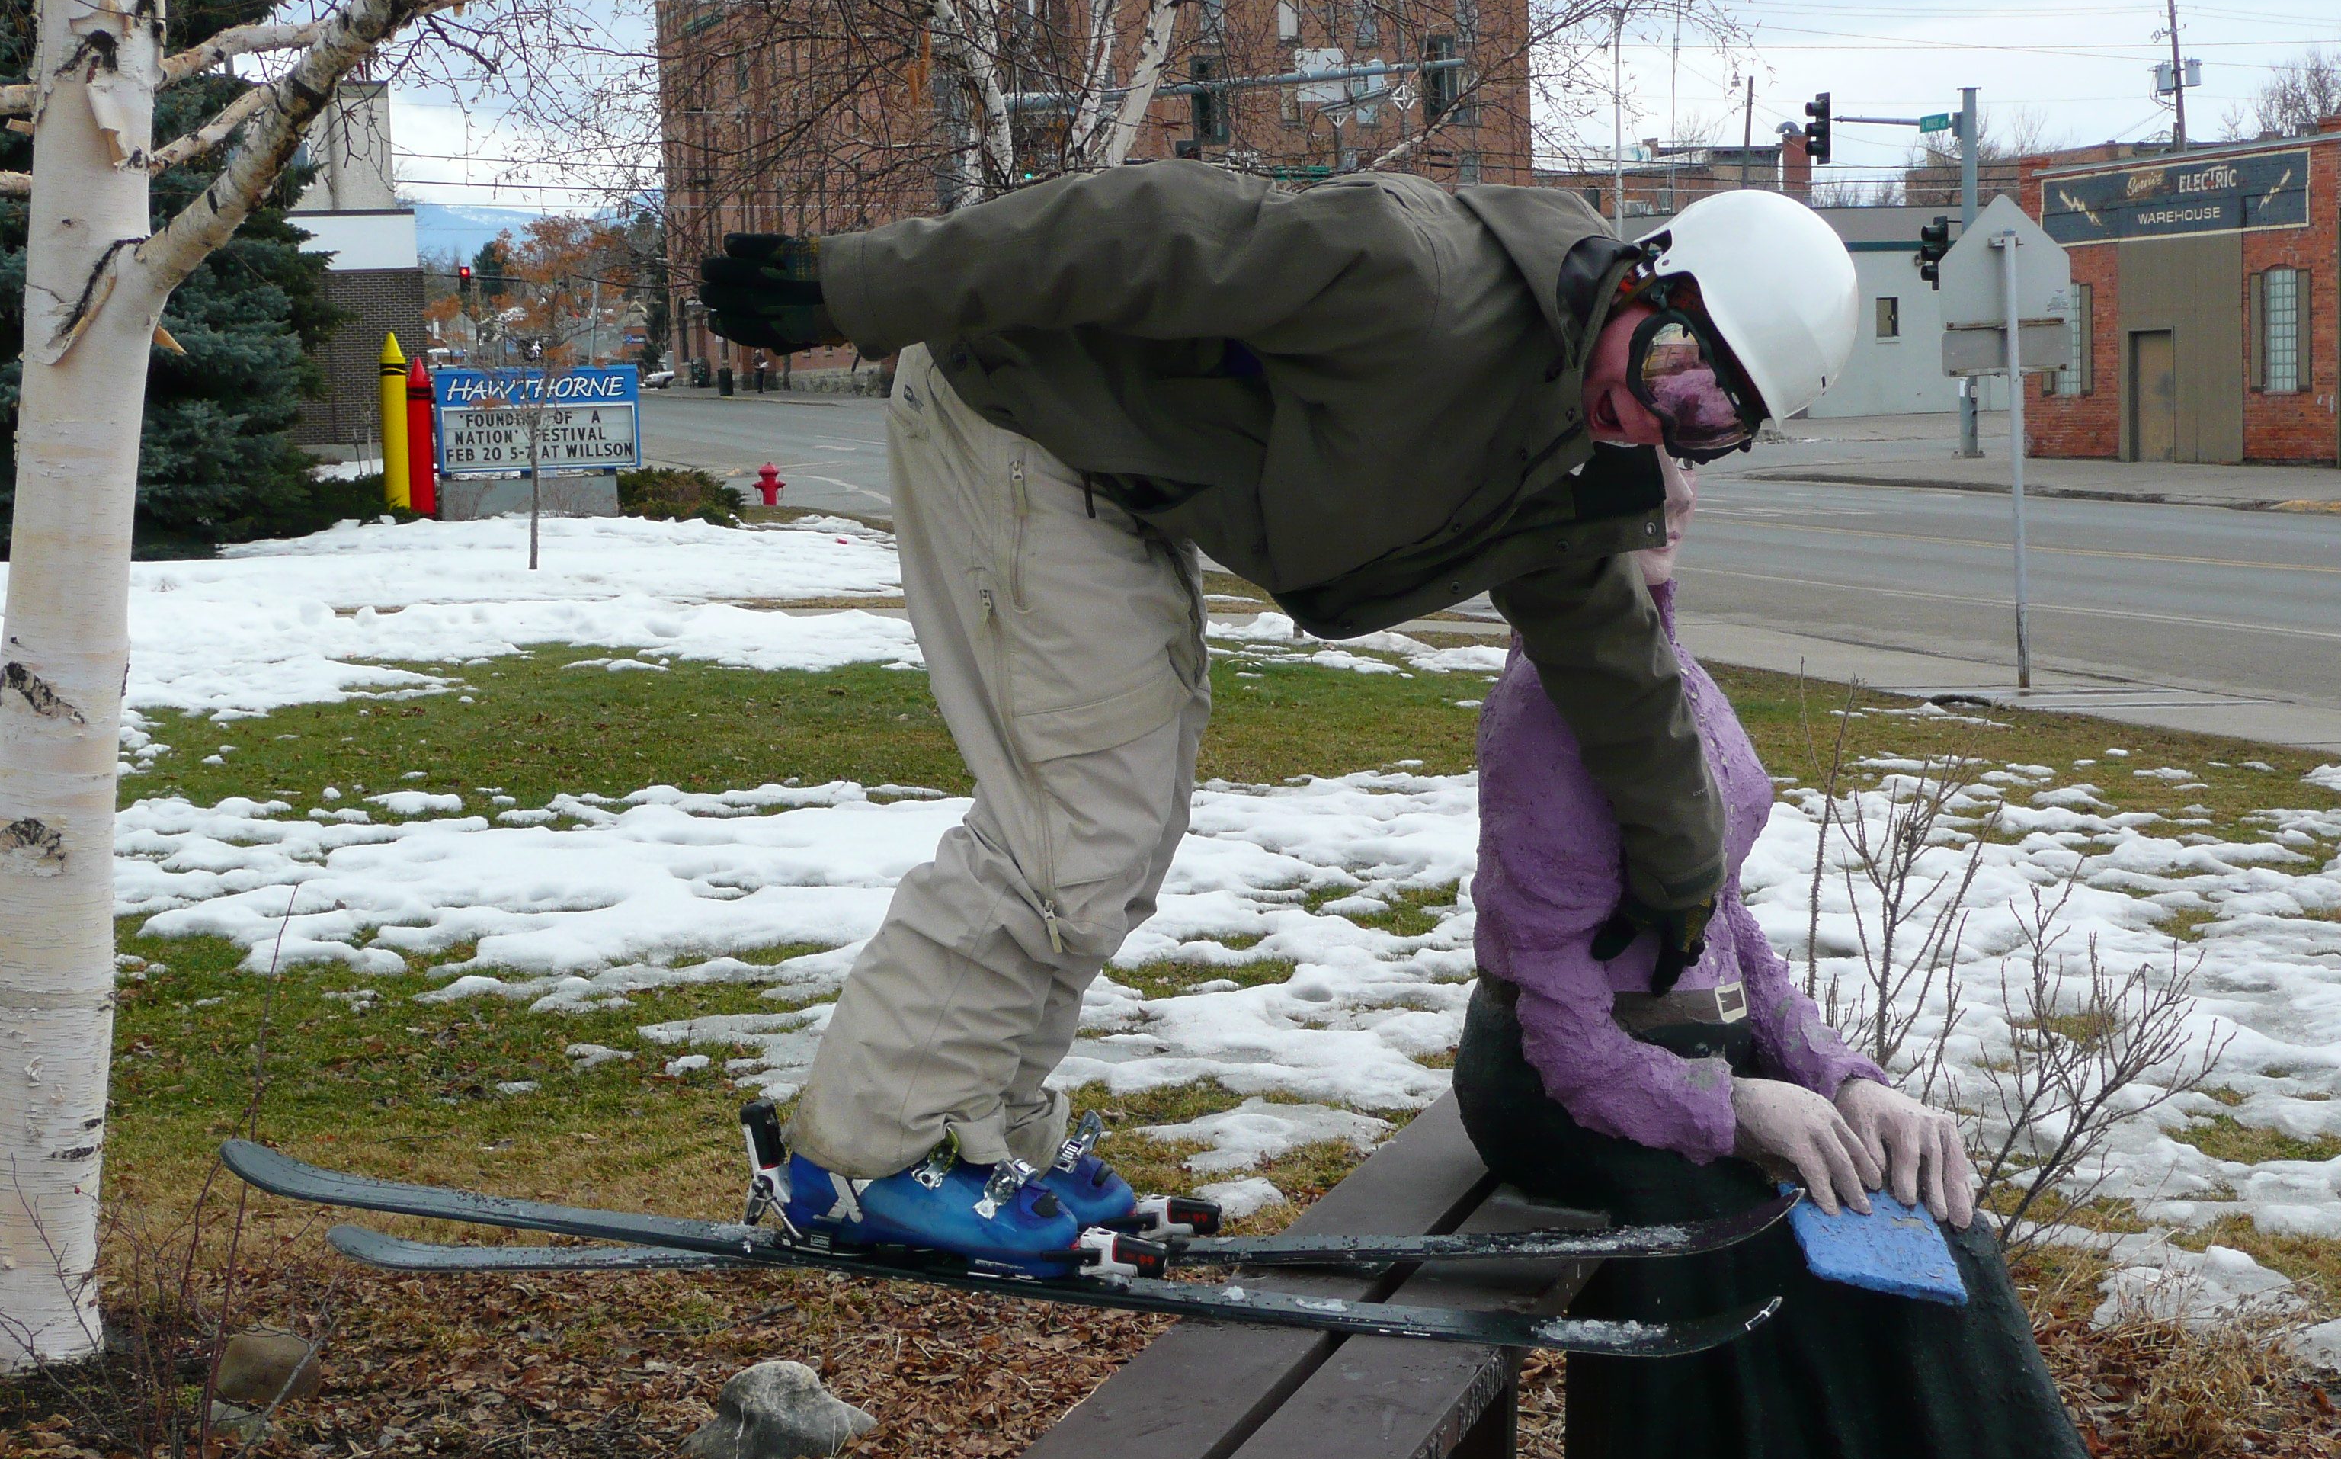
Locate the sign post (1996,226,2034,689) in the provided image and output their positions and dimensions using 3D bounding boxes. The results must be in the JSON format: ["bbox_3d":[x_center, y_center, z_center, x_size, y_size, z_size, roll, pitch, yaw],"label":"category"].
[{"bbox_3d":[5.649,-1.799,24.800,0.075,3.070,0.075,-5,6,-19],"label":"sign post"}]

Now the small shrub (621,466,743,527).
[{"bbox_3d":[-6.337,-3.009,48.000,1.500,0.780,1.300,-3,5,-19],"label":"small shrub"}]

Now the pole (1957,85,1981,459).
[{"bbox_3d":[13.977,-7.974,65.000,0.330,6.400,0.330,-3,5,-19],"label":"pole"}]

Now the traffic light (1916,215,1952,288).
[{"bbox_3d":[13.423,-8.352,65.200,0.420,1.280,0.460,-3,5,-19],"label":"traffic light"}]

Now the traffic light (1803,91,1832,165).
[{"bbox_3d":[11.756,-10.893,67.500,0.420,1.290,0.460,-3,5,-19],"label":"traffic light"}]

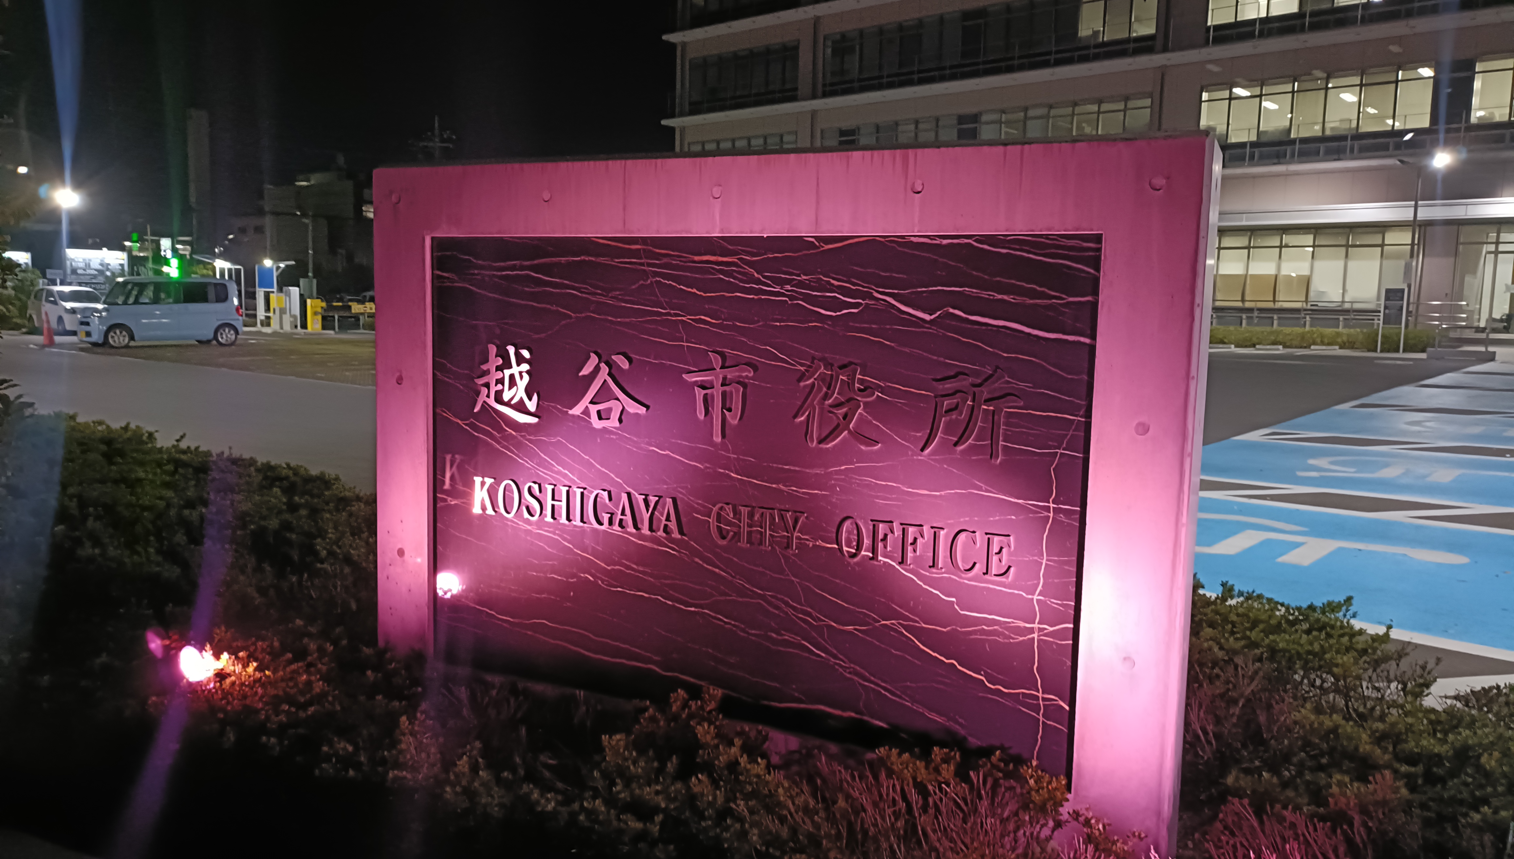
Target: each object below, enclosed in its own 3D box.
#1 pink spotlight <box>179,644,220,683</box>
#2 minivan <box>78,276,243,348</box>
[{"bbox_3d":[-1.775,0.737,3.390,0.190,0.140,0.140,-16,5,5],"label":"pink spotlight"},{"bbox_3d":[-14.850,-2.930,27.220,1.480,1.750,3.395,7,8,43],"label":"minivan"}]

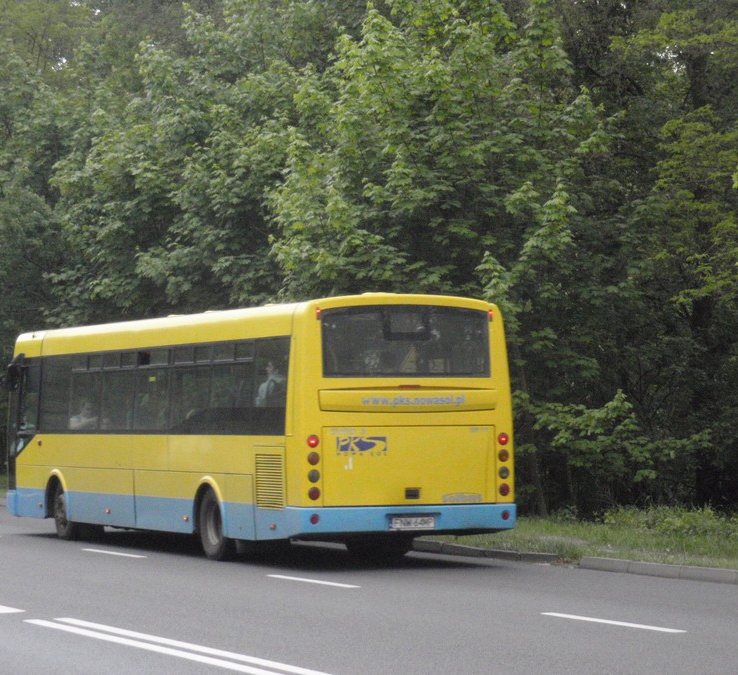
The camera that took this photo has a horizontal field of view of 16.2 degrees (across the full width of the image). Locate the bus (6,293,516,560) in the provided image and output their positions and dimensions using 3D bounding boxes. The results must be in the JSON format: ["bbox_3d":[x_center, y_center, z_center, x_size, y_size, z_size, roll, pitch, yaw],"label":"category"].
[{"bbox_3d":[-1.692,1.095,31.394,2.520,2.843,10.272,0,-2,-25],"label":"bus"}]

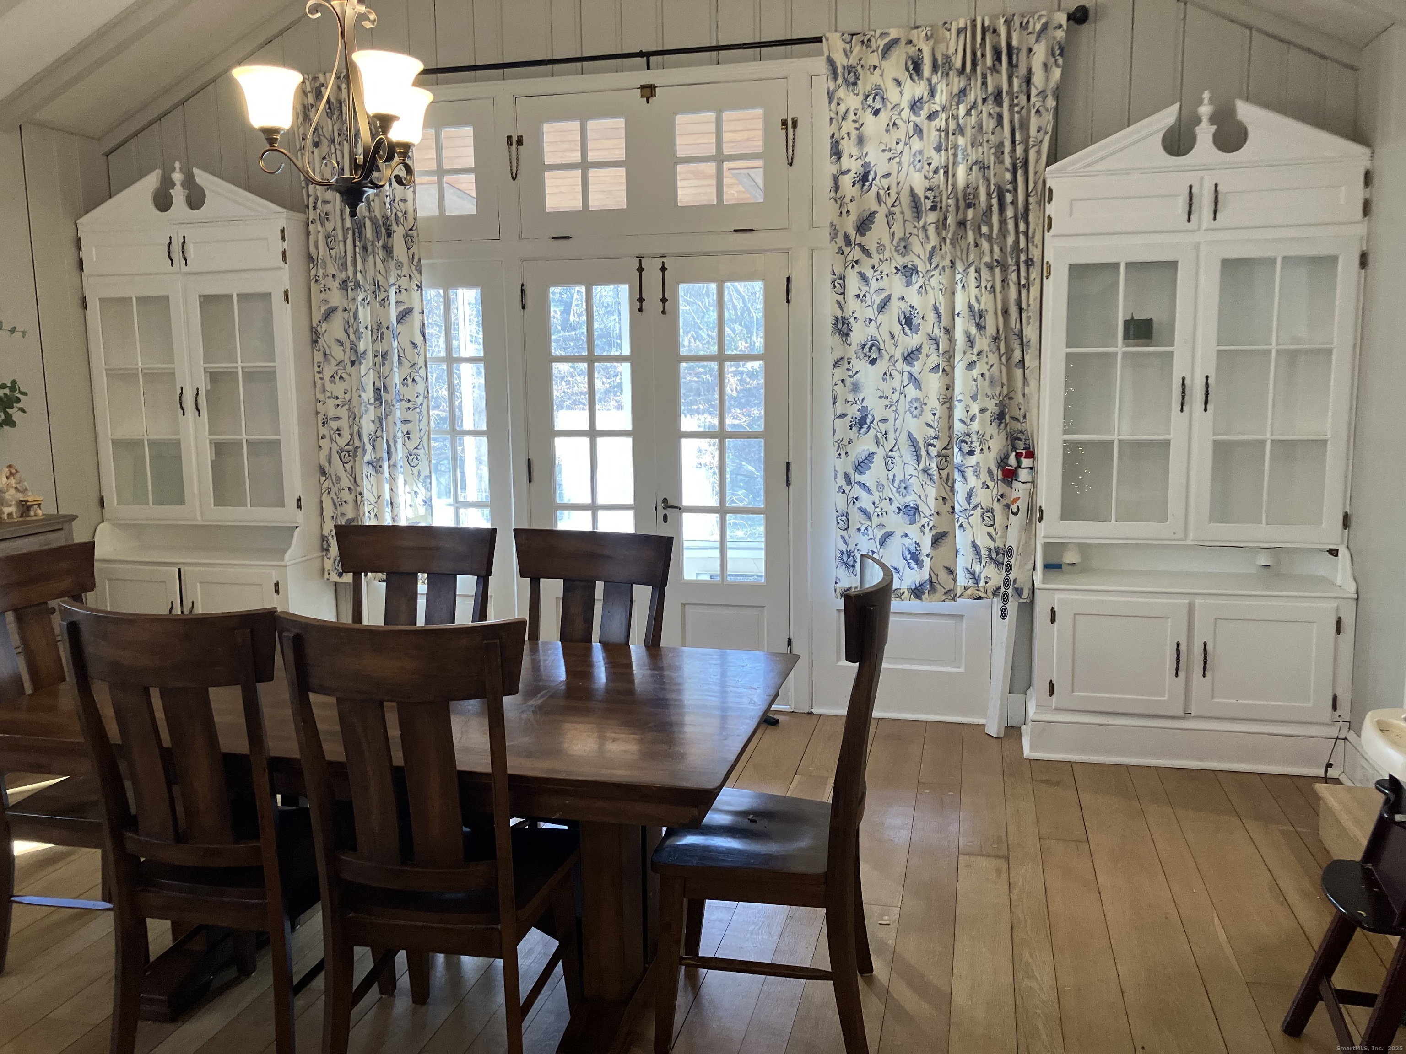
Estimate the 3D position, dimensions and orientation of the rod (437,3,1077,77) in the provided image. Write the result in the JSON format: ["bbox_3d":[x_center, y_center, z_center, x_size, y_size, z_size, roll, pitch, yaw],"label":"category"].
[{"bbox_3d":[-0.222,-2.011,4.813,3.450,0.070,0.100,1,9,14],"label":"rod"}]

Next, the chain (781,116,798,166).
[{"bbox_3d":[0.366,-1.629,4.807,0.073,0.206,0.025,1,9,14],"label":"chain"}]

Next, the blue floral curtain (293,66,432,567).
[{"bbox_3d":[-1.557,-0.898,5.307,0.650,2.350,0.110,1,9,14],"label":"blue floral curtain"}]

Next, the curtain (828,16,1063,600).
[{"bbox_3d":[0.974,-0.840,4.695,0.900,2.360,0.110,1,9,14],"label":"curtain"}]

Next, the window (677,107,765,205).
[{"bbox_3d":[0.072,-1.592,4.910,0.394,0.402,0.035,1,9,14],"label":"window"}]

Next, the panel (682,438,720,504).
[{"bbox_3d":[-0.011,-0.248,5.134,0.166,0.306,0.015,1,9,14],"label":"panel"}]

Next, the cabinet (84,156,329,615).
[{"bbox_3d":[-2.375,-0.434,5.459,1.130,2.520,0.410,1,9,14],"label":"cabinet"}]

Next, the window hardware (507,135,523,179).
[{"bbox_3d":[-0.844,-1.655,5.100,0.076,0.199,0.025,1,9,14],"label":"window hardware"}]

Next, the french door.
[{"bbox_3d":[-0.204,-0.203,5.194,1.226,2.024,0.050,1,9,14],"label":"french door"}]

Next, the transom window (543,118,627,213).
[{"bbox_3d":[-0.524,-1.606,5.054,0.386,0.398,0.035,1,9,14],"label":"transom window"}]

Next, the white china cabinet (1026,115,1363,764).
[{"bbox_3d":[1.891,-0.345,4.427,1.150,2.530,0.410,1,9,14],"label":"white china cabinet"}]

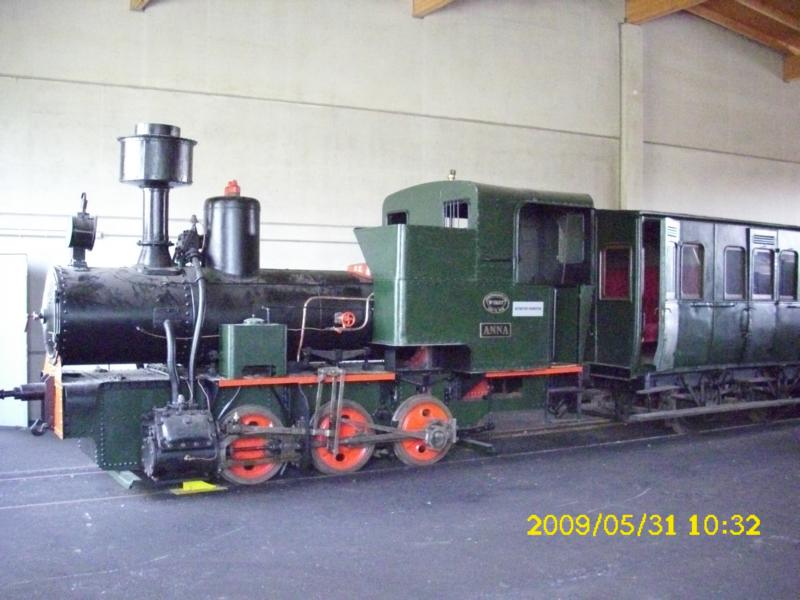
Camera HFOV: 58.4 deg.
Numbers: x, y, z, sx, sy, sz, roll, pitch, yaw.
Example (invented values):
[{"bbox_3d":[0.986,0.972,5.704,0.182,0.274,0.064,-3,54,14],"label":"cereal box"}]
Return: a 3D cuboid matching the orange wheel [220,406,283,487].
[{"bbox_3d":[-1.338,1.311,6.500,0.700,0.720,0.130,0,0,-27],"label":"orange wheel"}]

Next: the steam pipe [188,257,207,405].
[{"bbox_3d":[-1.800,0.253,6.370,0.160,1.300,0.360,0,0,-27],"label":"steam pipe"}]

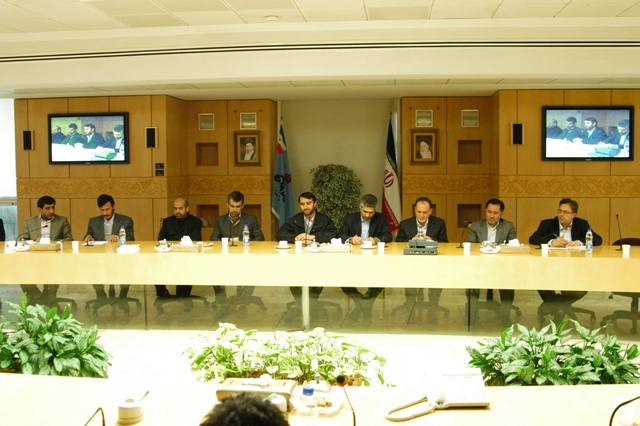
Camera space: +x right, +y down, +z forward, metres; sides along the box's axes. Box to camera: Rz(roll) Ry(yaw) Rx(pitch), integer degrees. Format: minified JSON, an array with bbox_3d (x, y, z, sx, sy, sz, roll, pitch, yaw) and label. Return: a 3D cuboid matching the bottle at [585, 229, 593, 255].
[{"bbox_3d":[2.496,0.242,5.930,0.066,0.215,0.066,0,3,11],"label":"bottle"}]

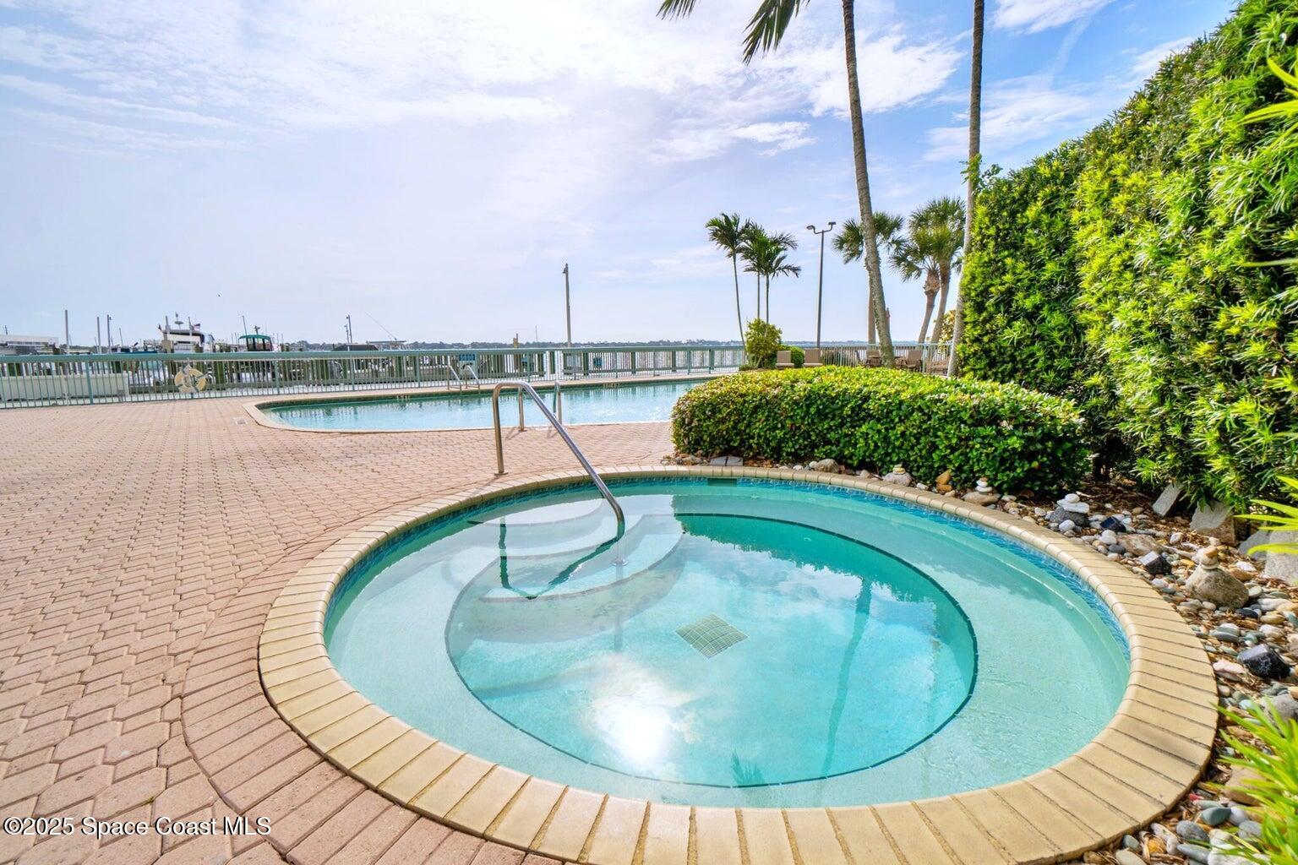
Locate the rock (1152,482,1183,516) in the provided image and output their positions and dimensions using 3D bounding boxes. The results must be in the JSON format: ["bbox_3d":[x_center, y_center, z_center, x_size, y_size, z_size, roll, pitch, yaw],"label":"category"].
[{"bbox_3d":[3.545,0.455,3.700,0.160,0.190,0.160,8,13,44],"label":"rock"}]

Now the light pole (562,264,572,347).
[{"bbox_3d":[-4.969,-6.935,32.423,0.400,6.100,0.240,-1,9,0],"label":"light pole"}]

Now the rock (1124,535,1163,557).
[{"bbox_3d":[2.701,0.619,2.963,0.165,0.100,0.135,8,13,43],"label":"rock"}]

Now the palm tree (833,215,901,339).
[{"bbox_3d":[9.309,-5.893,22.867,2.797,6.462,2.797,3,10,21],"label":"palm tree"}]

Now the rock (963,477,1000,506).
[{"bbox_3d":[2.376,0.420,3.861,0.222,0.202,0.178,5,11,32],"label":"rock"}]

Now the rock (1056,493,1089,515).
[{"bbox_3d":[2.783,0.466,3.550,0.170,0.120,0.130,7,12,38],"label":"rock"}]

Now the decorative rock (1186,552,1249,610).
[{"bbox_3d":[2.469,0.644,2.353,0.180,0.245,0.200,-9,12,-41],"label":"decorative rock"}]

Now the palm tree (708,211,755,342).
[{"bbox_3d":[3.268,-5.541,21.700,1.927,6.244,1.831,1,9,8],"label":"palm tree"}]

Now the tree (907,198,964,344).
[{"bbox_3d":[11.781,-5.982,22.147,2.400,6.820,2.400,4,10,27],"label":"tree"}]

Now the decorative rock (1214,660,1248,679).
[{"bbox_3d":[2.021,0.826,1.882,0.072,0.053,0.088,-8,12,-40],"label":"decorative rock"}]

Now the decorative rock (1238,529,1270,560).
[{"bbox_3d":[3.283,0.605,2.920,0.130,0.140,0.150,-8,12,-40],"label":"decorative rock"}]

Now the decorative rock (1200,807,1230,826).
[{"bbox_3d":[1.384,0.938,1.322,0.048,0.034,0.056,-8,12,-39],"label":"decorative rock"}]

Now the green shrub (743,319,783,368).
[{"bbox_3d":[4.558,-3.476,21.730,1.554,2.134,1.554,1,9,12],"label":"green shrub"}]

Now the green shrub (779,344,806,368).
[{"bbox_3d":[5.557,-2.914,21.417,1.244,1.107,1.244,2,9,14],"label":"green shrub"}]

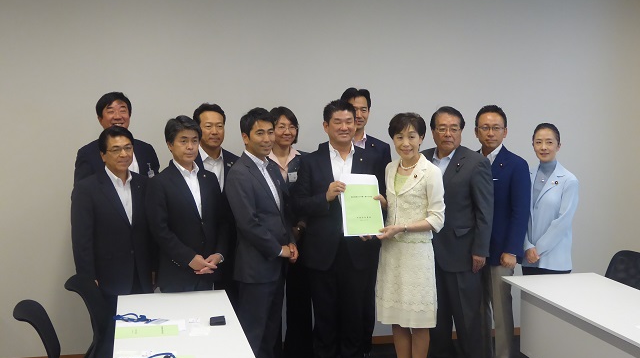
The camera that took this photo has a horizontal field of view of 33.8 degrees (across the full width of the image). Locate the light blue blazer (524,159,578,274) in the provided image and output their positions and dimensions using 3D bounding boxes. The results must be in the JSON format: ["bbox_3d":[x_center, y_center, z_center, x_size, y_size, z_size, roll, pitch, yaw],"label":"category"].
[{"bbox_3d":[1.424,0.236,6.537,0.390,0.688,0.250,1,5,25],"label":"light blue blazer"}]

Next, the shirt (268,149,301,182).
[{"bbox_3d":[-0.225,0.069,6.687,0.380,0.550,0.230,-1,5,-1],"label":"shirt"}]

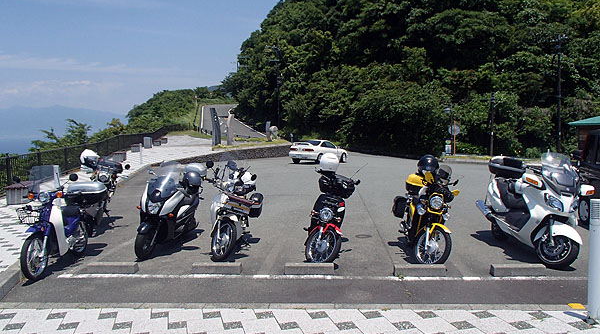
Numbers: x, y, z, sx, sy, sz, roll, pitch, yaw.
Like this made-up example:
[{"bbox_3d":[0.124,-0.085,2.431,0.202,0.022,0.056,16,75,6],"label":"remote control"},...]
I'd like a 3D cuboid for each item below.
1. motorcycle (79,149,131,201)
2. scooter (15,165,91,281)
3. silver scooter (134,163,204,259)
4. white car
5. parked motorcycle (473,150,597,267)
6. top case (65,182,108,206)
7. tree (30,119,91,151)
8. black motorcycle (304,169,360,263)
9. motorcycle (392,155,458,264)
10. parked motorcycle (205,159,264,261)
[{"bbox_3d":[-3.568,0.517,8.059,0.780,1.200,2.050,4,4,-15],"label":"motorcycle"},{"bbox_3d":[-3.128,0.614,5.880,0.750,1.320,1.920,1,4,-1],"label":"scooter"},{"bbox_3d":[-1.990,0.540,6.878,0.780,1.330,2.050,6,4,2],"label":"silver scooter"},{"bbox_3d":[1.230,-0.961,27.403,1.700,1.330,4.380,3,5,34],"label":"white car"},{"bbox_3d":[3.455,0.507,6.574,0.820,1.440,2.250,6,4,-2],"label":"parked motorcycle"},{"bbox_3d":[-3.167,0.383,6.645,0.430,0.310,0.420,1,4,0],"label":"top case"},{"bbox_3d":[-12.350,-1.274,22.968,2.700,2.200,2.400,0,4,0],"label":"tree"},{"bbox_3d":[0.412,0.629,6.513,0.760,1.200,1.900,4,4,0],"label":"black motorcycle"},{"bbox_3d":[1.814,0.610,6.512,0.800,1.240,1.930,5,4,0],"label":"motorcycle"},{"bbox_3d":[-0.923,0.562,6.759,0.780,1.300,1.900,5,4,0],"label":"parked motorcycle"}]

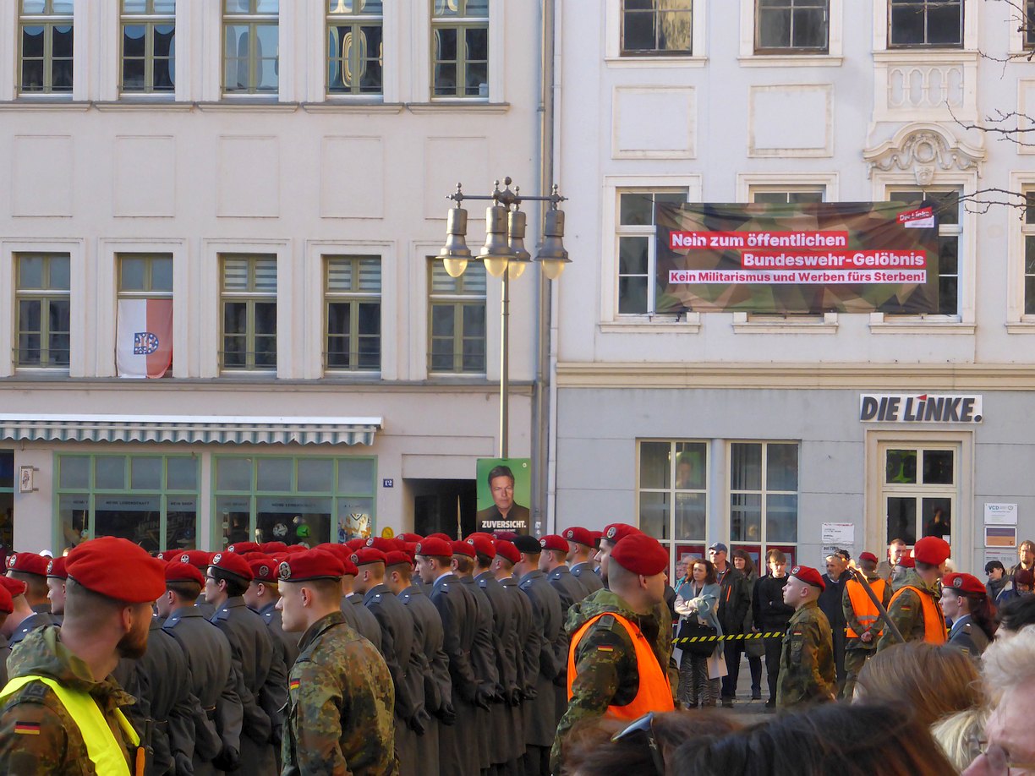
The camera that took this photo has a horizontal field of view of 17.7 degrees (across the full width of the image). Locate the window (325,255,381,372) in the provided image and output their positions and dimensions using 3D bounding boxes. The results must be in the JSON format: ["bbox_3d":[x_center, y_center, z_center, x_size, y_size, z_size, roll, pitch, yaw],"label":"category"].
[{"bbox_3d":[-2.302,-1.038,46.574,0.800,1.663,0.150,1,-2,4],"label":"window"}]

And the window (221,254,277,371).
[{"bbox_3d":[-3.782,-1.065,46.683,0.804,1.667,0.150,1,-2,4],"label":"window"}]

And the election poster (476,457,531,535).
[{"bbox_3d":[-0.154,1.195,36.600,0.600,0.845,0.030,1,-2,-2],"label":"election poster"}]

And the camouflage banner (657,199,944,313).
[{"bbox_3d":[3.840,-1.780,45.503,3.891,1.556,0.100,0,-2,10],"label":"camouflage banner"}]

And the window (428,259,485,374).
[{"bbox_3d":[-0.843,-0.997,46.300,0.790,1.610,0.150,1,-1,5],"label":"window"}]

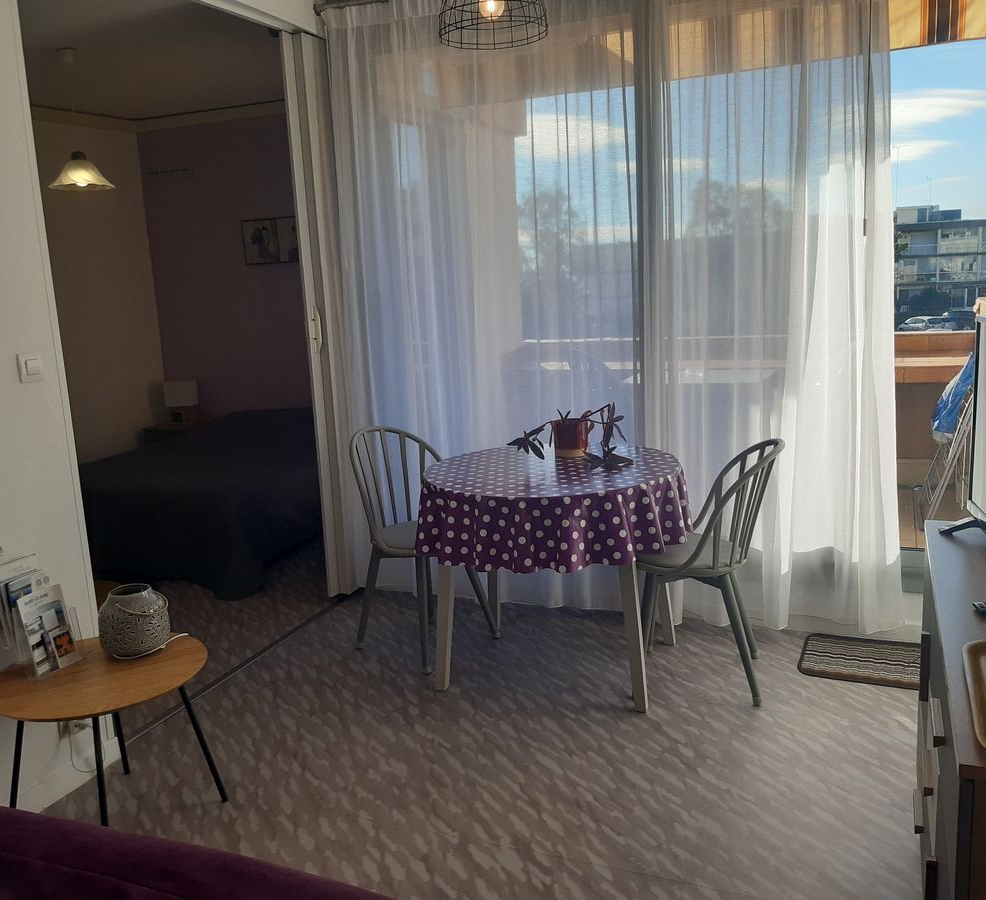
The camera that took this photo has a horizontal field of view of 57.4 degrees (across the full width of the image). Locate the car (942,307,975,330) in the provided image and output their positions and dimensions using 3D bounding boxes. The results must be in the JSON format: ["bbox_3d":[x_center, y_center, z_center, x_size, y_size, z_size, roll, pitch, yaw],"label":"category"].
[{"bbox_3d":[34.893,-9.410,66.000,4.400,1.650,1.800,-13,15,-40],"label":"car"}]

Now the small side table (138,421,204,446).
[{"bbox_3d":[-2.066,0.105,6.124,0.420,0.490,0.380,1,12,22],"label":"small side table"}]

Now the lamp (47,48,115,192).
[{"bbox_3d":[-1.903,-1.514,4.150,0.310,0.600,0.310,1,12,22],"label":"lamp"}]

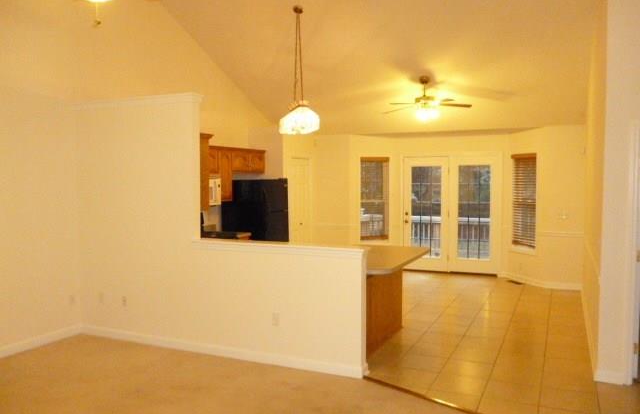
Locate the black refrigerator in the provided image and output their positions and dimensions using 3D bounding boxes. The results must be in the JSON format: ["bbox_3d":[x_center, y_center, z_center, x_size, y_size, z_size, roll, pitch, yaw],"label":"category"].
[{"bbox_3d":[-0.981,0.407,8.069,0.740,1.670,0.800,1,3,25],"label":"black refrigerator"}]

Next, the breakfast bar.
[{"bbox_3d":[0.492,0.934,5.151,0.880,0.915,1.460,1,3,25],"label":"breakfast bar"}]

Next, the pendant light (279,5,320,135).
[{"bbox_3d":[-0.259,-1.670,6.378,0.500,1.540,0.500,0,3,0],"label":"pendant light"}]

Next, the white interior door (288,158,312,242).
[{"bbox_3d":[-0.336,0.158,9.046,0.070,2.060,0.840,1,3,25],"label":"white interior door"}]

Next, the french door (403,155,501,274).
[{"bbox_3d":[2.305,0.118,9.210,1.720,2.100,0.090,1,3,25],"label":"french door"}]

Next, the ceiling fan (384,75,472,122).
[{"bbox_3d":[1.466,-1.496,7.215,1.300,0.620,1.300,1,3,25],"label":"ceiling fan"}]

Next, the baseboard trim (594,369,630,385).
[{"bbox_3d":[2.353,1.387,4.197,0.235,0.090,0.020,1,3,25],"label":"baseboard trim"}]

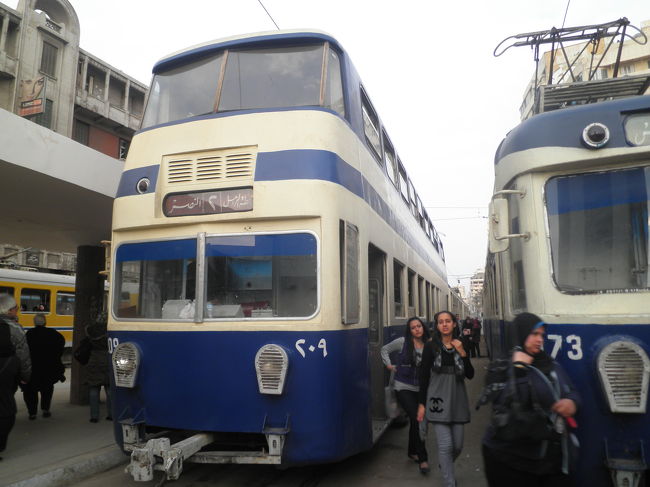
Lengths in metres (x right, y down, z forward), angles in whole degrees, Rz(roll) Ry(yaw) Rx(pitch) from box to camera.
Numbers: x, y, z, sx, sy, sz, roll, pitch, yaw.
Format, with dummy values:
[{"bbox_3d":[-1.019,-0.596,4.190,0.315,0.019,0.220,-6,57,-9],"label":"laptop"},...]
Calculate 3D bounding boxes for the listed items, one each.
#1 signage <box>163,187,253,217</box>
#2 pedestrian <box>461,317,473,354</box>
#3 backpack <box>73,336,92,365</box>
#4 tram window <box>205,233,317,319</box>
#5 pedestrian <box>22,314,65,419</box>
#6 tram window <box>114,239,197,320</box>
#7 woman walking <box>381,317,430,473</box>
[{"bbox_3d":[-1.032,-0.355,4.256,0.885,0.219,0.060,-3,-9,17],"label":"signage"},{"bbox_3d":[5.691,3.729,19.463,0.500,1.600,0.380,-3,-9,14],"label":"pedestrian"},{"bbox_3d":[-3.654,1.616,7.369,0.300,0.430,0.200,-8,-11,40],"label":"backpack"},{"bbox_3d":[-0.529,0.266,4.029,0.974,0.735,0.070,-2,-9,9],"label":"tram window"},{"bbox_3d":[-4.466,1.933,7.773,0.600,1.610,0.400,1,-9,-13],"label":"pedestrian"},{"bbox_3d":[-1.512,0.324,4.324,0.965,0.735,0.070,-5,-9,24],"label":"tram window"},{"bbox_3d":[0.964,1.658,5.489,0.560,1.610,0.450,0,-9,-5],"label":"woman walking"}]

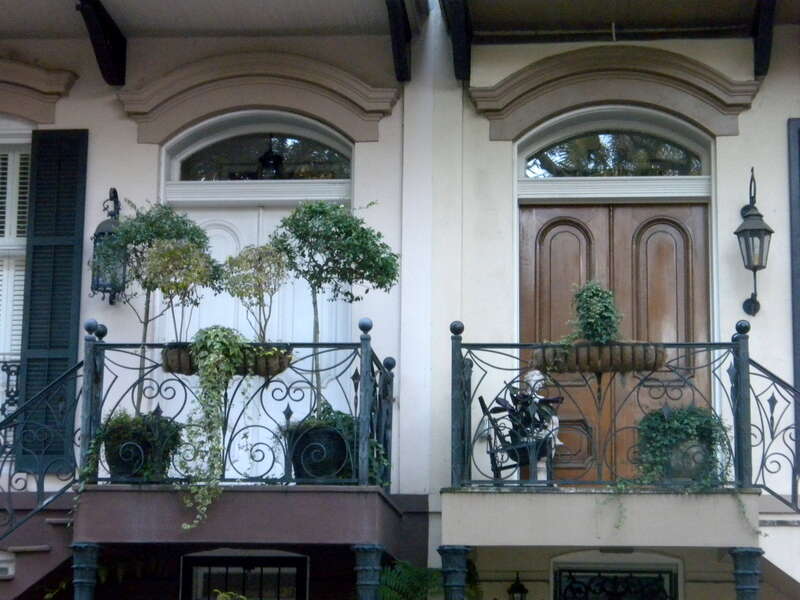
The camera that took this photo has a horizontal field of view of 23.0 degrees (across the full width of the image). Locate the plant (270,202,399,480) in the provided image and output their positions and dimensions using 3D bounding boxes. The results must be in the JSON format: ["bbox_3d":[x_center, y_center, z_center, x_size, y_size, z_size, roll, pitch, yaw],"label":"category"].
[{"bbox_3d":[-0.460,0.321,13.726,0.902,2.069,0.800,0,-12,5],"label":"plant"}]

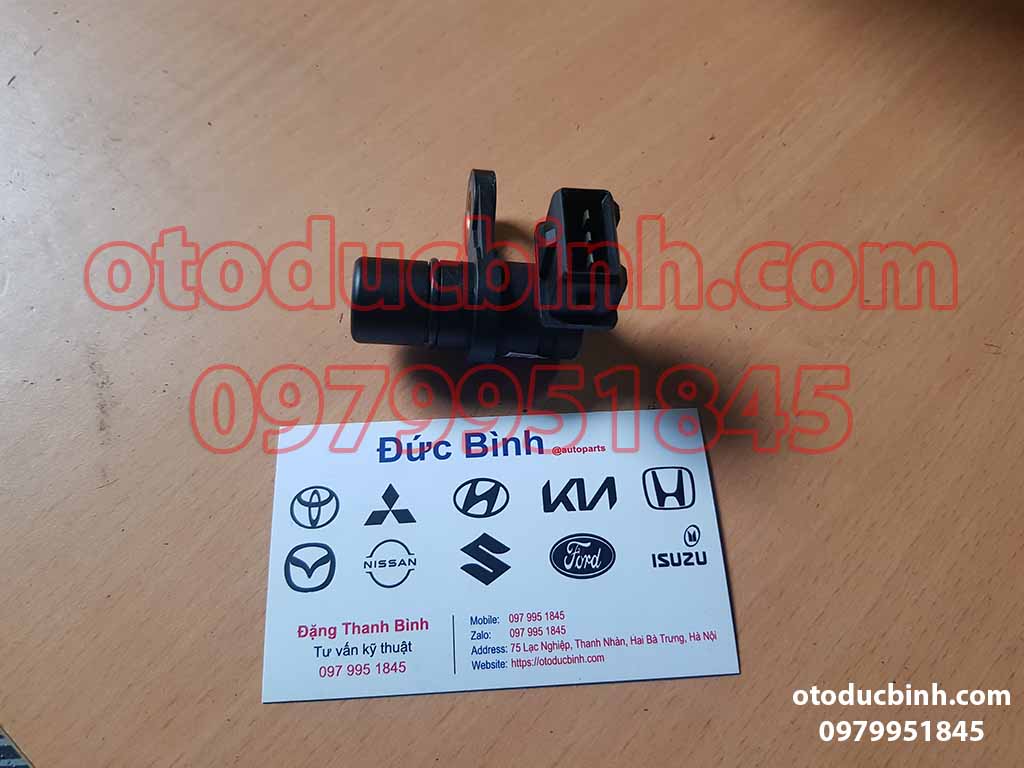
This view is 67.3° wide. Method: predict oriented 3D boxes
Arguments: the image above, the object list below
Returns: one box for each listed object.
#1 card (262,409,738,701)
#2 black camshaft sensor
[{"bbox_3d":[-0.003,0.032,0.155,0.090,0.001,0.054,-2,67,-3],"label":"card"},{"bbox_3d":[-0.007,-0.029,0.161,0.053,0.035,0.045,-1,67,-7],"label":"black camshaft sensor"}]

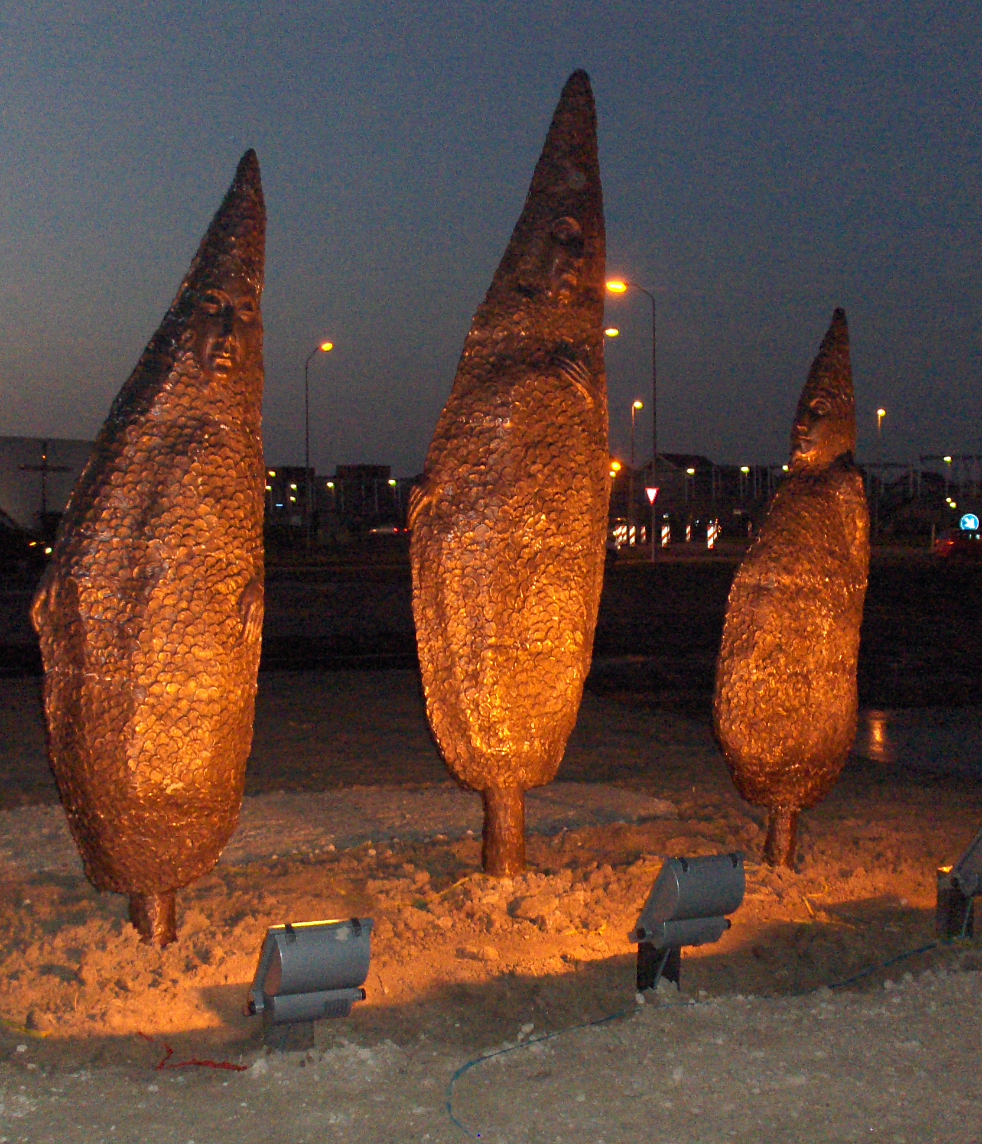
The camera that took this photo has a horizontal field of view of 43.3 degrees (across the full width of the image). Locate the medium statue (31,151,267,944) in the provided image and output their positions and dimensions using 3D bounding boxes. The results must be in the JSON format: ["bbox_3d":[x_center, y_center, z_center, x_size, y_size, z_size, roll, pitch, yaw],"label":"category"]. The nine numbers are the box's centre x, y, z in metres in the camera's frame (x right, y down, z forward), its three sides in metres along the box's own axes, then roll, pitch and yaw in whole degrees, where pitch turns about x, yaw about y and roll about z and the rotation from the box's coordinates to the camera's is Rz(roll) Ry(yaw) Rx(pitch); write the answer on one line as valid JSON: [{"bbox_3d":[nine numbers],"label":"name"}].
[{"bbox_3d":[-1.295,-0.072,4.681,0.820,3.002,0.680,-1,3,-30],"label":"medium statue"}]

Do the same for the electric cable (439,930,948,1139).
[{"bbox_3d":[0.723,1.411,4.077,2.304,0.040,0.365,-2,3,-41],"label":"electric cable"}]

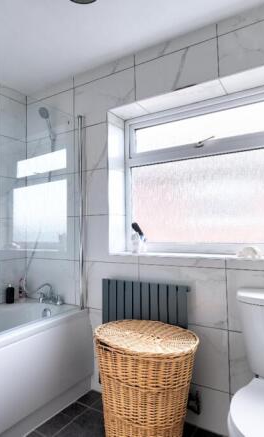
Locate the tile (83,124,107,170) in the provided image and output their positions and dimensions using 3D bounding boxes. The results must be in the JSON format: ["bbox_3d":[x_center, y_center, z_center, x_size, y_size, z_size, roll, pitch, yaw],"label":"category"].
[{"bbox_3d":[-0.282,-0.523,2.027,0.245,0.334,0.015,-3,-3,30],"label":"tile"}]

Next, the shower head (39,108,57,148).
[{"bbox_3d":[-0.643,-0.697,2.105,0.082,0.265,0.075,-3,19,30],"label":"shower head"}]

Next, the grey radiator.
[{"bbox_3d":[0.076,0.695,1.707,0.590,0.600,0.062,-3,-3,30],"label":"grey radiator"}]

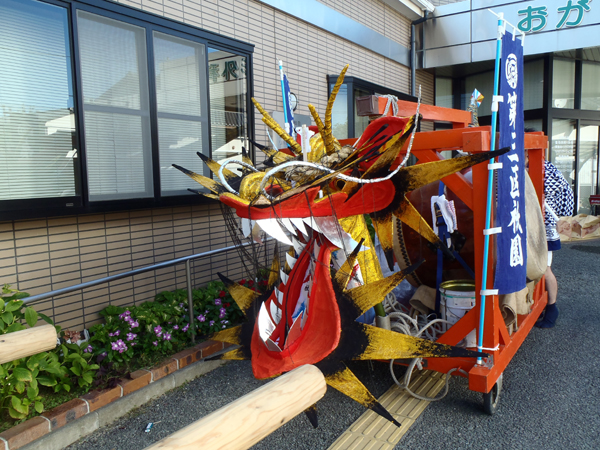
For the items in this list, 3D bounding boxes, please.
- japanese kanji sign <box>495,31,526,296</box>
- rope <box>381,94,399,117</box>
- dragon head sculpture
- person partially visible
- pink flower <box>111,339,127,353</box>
[{"bbox_3d":[1.243,-0.359,2.834,0.060,1.460,0.430,6,11,43],"label":"japanese kanji sign"},{"bbox_3d":[0.582,-0.777,3.156,0.130,0.150,0.150,3,8,34],"label":"rope"},{"bbox_3d":[0.048,0.166,2.502,1.600,1.820,1.100,3,8,38],"label":"dragon head sculpture"},{"bbox_3d":[2.240,0.040,4.370,0.420,1.700,0.500,-3,7,-17],"label":"person partially visible"},{"bbox_3d":[-1.245,0.827,3.330,0.110,0.095,0.080,-3,7,-17],"label":"pink flower"}]

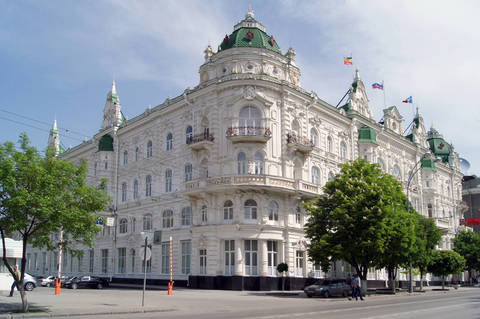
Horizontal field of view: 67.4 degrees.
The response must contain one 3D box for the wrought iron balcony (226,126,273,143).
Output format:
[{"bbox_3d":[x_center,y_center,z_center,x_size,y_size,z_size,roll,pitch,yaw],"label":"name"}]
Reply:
[{"bbox_3d":[1.015,-2.739,39.372,4.910,1.371,1.500,0,-14,2],"label":"wrought iron balcony"}]

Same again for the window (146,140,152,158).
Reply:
[{"bbox_3d":[-11.470,-1.270,45.720,1.150,2.300,0.300,-12,-18,39],"label":"window"}]

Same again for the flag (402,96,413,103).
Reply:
[{"bbox_3d":[30.861,-11.043,66.302,1.612,1.180,0.400,2,-14,-5],"label":"flag"}]

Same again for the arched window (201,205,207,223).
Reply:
[{"bbox_3d":[-4.023,6.119,40.520,0.900,2.050,0.300,-7,-11,36],"label":"arched window"}]

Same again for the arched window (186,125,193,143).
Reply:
[{"bbox_3d":[-6.336,-3.282,45.390,1.150,2.200,0.300,-8,-12,41],"label":"arched window"}]

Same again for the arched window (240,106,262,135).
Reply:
[{"bbox_3d":[1.130,-4.070,37.980,2.350,2.950,0.350,0,-14,0],"label":"arched window"}]

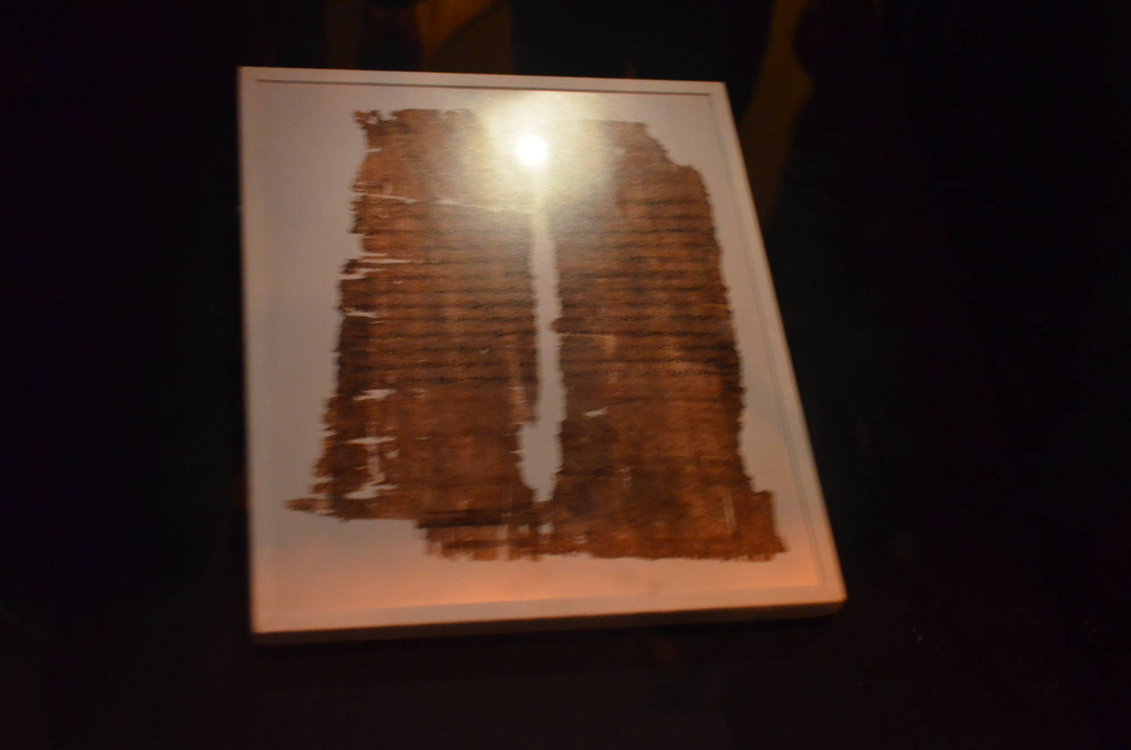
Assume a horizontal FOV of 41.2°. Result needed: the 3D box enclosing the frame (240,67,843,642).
[{"bbox_3d":[-0.020,-0.022,0.665,0.238,0.013,0.279,-1,60,-13],"label":"frame"}]

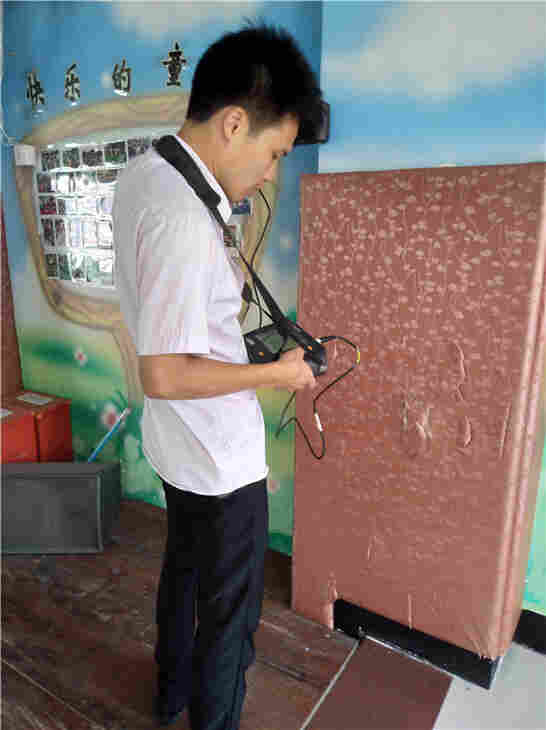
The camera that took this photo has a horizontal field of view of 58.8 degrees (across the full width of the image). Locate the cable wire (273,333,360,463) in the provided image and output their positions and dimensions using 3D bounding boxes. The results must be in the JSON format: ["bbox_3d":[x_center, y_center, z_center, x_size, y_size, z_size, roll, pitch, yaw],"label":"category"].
[{"bbox_3d":[0.095,0.075,1.034,0.178,0.264,0.100,1,11,0],"label":"cable wire"}]

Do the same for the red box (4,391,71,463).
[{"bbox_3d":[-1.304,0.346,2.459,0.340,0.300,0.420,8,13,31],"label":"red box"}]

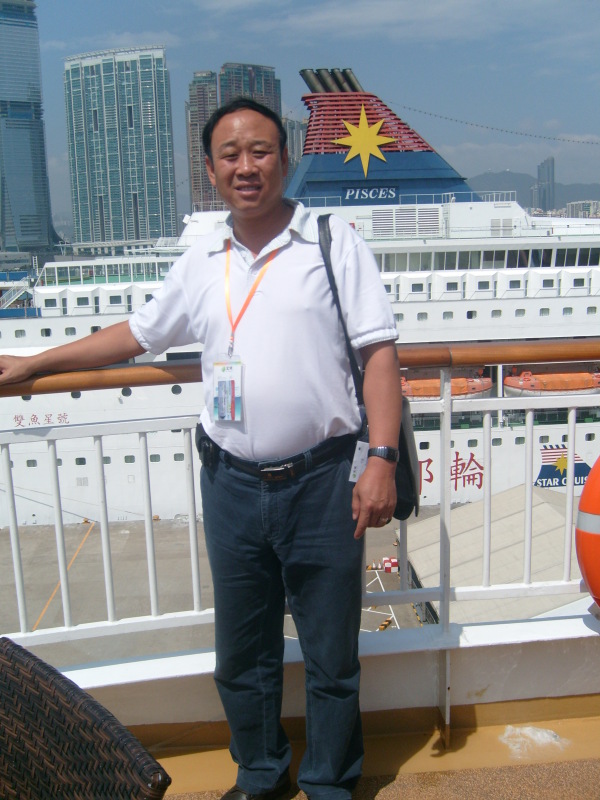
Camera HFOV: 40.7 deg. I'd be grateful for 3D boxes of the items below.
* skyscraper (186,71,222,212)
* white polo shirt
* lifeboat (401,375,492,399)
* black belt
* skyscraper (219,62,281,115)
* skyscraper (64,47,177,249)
[{"bbox_3d":[-117.023,-289.212,1022.792,36.000,236.000,36.000,-4,11,-10],"label":"skyscraper"},{"bbox_3d":[-0.082,-0.159,1.832,0.590,0.570,0.320,-1,11,5],"label":"white polo shirt"},{"bbox_3d":[11.848,-0.637,71.732,10.000,2.600,3.200,-3,11,-5],"label":"lifeboat"},{"bbox_3d":[-0.051,0.113,1.874,0.365,0.075,0.290,-2,11,0],"label":"black belt"},{"bbox_3d":[-59.420,-292.902,1021.705,72.000,240.000,34.000,-8,12,-29],"label":"skyscraper"},{"bbox_3d":[-214.254,-283.196,981.043,132.000,248.000,36.000,2,11,19],"label":"skyscraper"}]

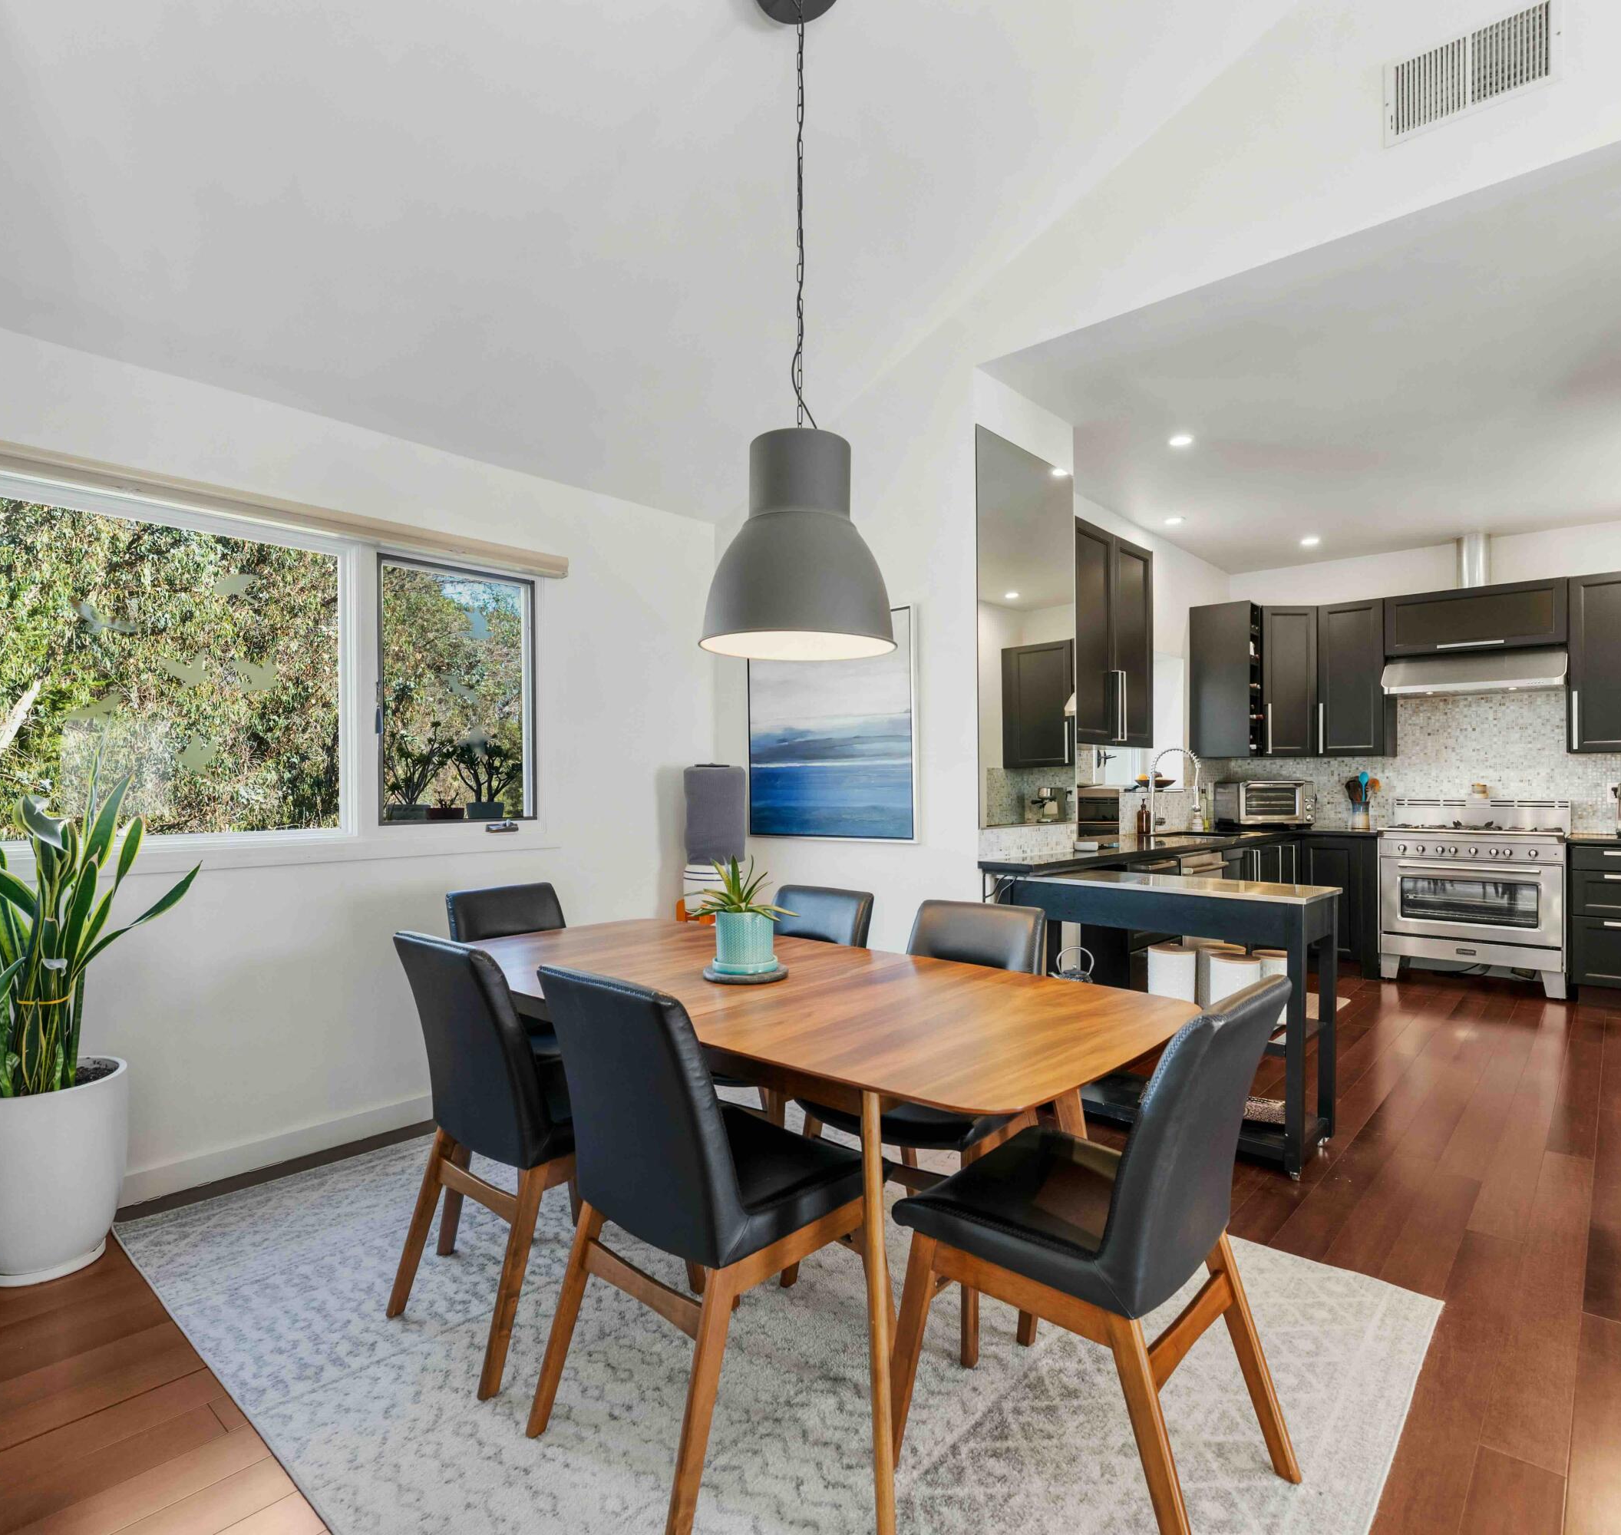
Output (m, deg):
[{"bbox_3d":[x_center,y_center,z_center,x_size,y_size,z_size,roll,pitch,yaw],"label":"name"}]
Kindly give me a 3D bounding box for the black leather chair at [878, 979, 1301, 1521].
[{"bbox_3d":[0.545,0.850,1.692,0.600,0.895,0.510,0,-1,42],"label":"black leather chair"}]

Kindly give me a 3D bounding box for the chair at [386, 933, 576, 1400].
[{"bbox_3d":[-0.642,0.839,2.167,0.480,0.895,0.590,0,0,40],"label":"chair"}]

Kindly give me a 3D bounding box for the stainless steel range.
[{"bbox_3d":[4.223,0.783,5.694,0.910,1.140,0.660,0,-1,41],"label":"stainless steel range"}]

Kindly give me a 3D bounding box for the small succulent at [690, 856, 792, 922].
[{"bbox_3d":[-0.177,0.306,2.283,0.250,0.165,0.240,0,0,0],"label":"small succulent"}]

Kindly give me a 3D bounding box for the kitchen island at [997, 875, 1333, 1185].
[{"bbox_3d":[1.306,0.874,3.333,1.060,0.900,0.440,0,-1,41],"label":"kitchen island"}]

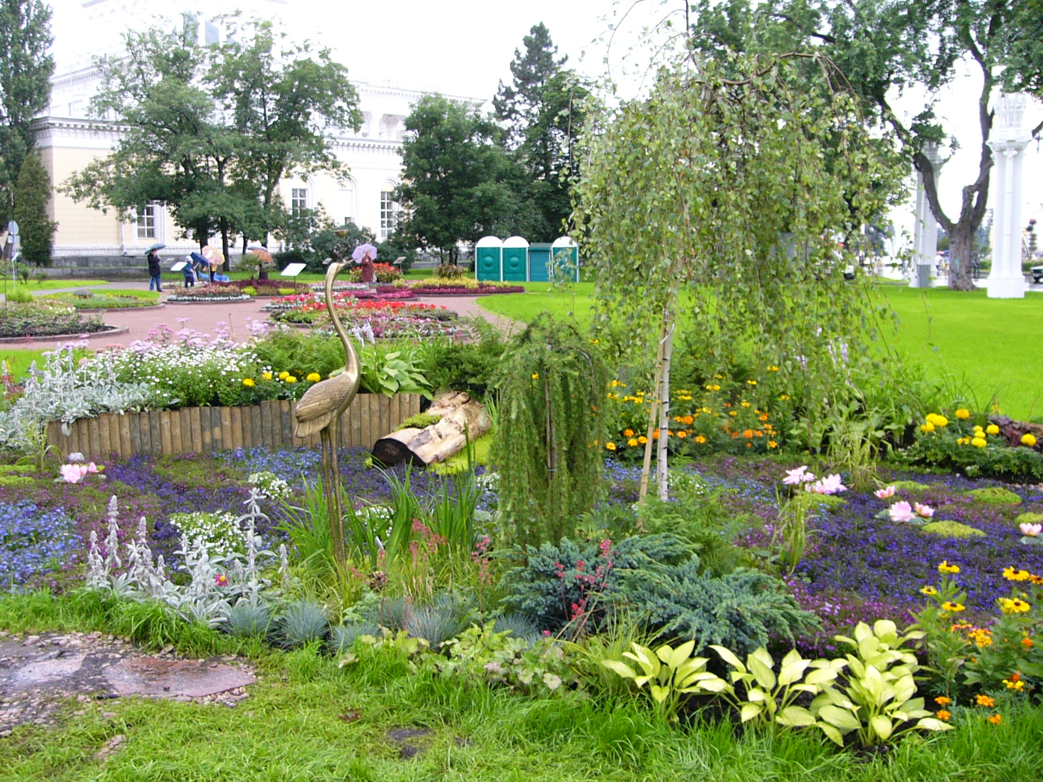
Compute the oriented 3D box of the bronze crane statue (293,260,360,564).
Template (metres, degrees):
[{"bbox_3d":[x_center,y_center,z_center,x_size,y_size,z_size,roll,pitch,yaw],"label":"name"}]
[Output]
[{"bbox_3d":[-0.955,0.126,5.600,0.340,1.540,0.200,-1,7,-11],"label":"bronze crane statue"}]

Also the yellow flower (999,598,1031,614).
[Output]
[{"bbox_3d":[1.813,0.788,4.200,0.110,0.050,0.100,0,7,0],"label":"yellow flower"}]

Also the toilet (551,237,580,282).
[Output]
[{"bbox_3d":[2.062,-6.145,53.652,1.180,2.250,1.200,0,7,-3],"label":"toilet"}]

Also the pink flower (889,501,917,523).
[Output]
[{"bbox_3d":[2.148,0.684,6.450,0.160,0.120,0.160,0,7,0],"label":"pink flower"}]

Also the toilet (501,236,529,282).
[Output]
[{"bbox_3d":[-0.315,-5.958,52.000,1.130,2.200,1.150,0,7,0],"label":"toilet"}]

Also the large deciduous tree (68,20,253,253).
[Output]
[{"bbox_3d":[-21.978,-14.713,68.713,11.148,15.118,10.500,0,7,0],"label":"large deciduous tree"}]

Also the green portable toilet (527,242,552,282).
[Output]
[{"bbox_3d":[0.833,-5.847,52.000,1.080,2.000,1.100,0,7,0],"label":"green portable toilet"}]

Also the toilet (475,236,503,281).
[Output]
[{"bbox_3d":[-1.546,-6.173,53.648,1.180,2.250,1.200,0,7,-2],"label":"toilet"}]

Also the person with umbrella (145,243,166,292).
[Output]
[{"bbox_3d":[-14.282,-4.838,44.745,0.750,1.880,0.750,6,9,41],"label":"person with umbrella"}]

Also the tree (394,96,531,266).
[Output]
[{"bbox_3d":[-3.434,-12.114,67.019,7.679,10.200,7.679,0,7,0],"label":"tree"}]

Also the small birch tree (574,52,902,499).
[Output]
[{"bbox_3d":[1.357,-0.686,7.170,1.950,2.800,1.950,0,7,0],"label":"small birch tree"}]

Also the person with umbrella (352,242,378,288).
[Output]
[{"bbox_3d":[-6.764,-5.425,49.500,1.050,1.930,0.800,0,7,-3],"label":"person with umbrella"}]

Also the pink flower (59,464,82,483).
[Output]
[{"bbox_3d":[-2.971,0.543,7.550,0.155,0.120,0.155,0,7,0],"label":"pink flower"}]

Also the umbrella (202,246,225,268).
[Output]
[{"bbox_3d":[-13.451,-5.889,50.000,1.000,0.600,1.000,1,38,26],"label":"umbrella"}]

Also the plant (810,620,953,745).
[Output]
[{"bbox_3d":[1.187,0.967,3.777,0.450,0.370,0.430,0,7,0],"label":"plant"}]

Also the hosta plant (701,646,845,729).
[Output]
[{"bbox_3d":[0.850,1.004,3.873,0.470,0.260,0.440,0,7,0],"label":"hosta plant"}]

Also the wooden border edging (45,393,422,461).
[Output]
[{"bbox_3d":[-2.117,0.326,8.702,2.780,0.410,0.250,-2,7,-17],"label":"wooden border edging"}]

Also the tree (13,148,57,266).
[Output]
[{"bbox_3d":[-28.916,-10.816,68.000,2.500,6.800,2.500,0,7,0],"label":"tree"}]

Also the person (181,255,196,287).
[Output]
[{"bbox_3d":[-13.304,-4.770,45.761,0.420,1.380,0.480,4,8,30],"label":"person"}]

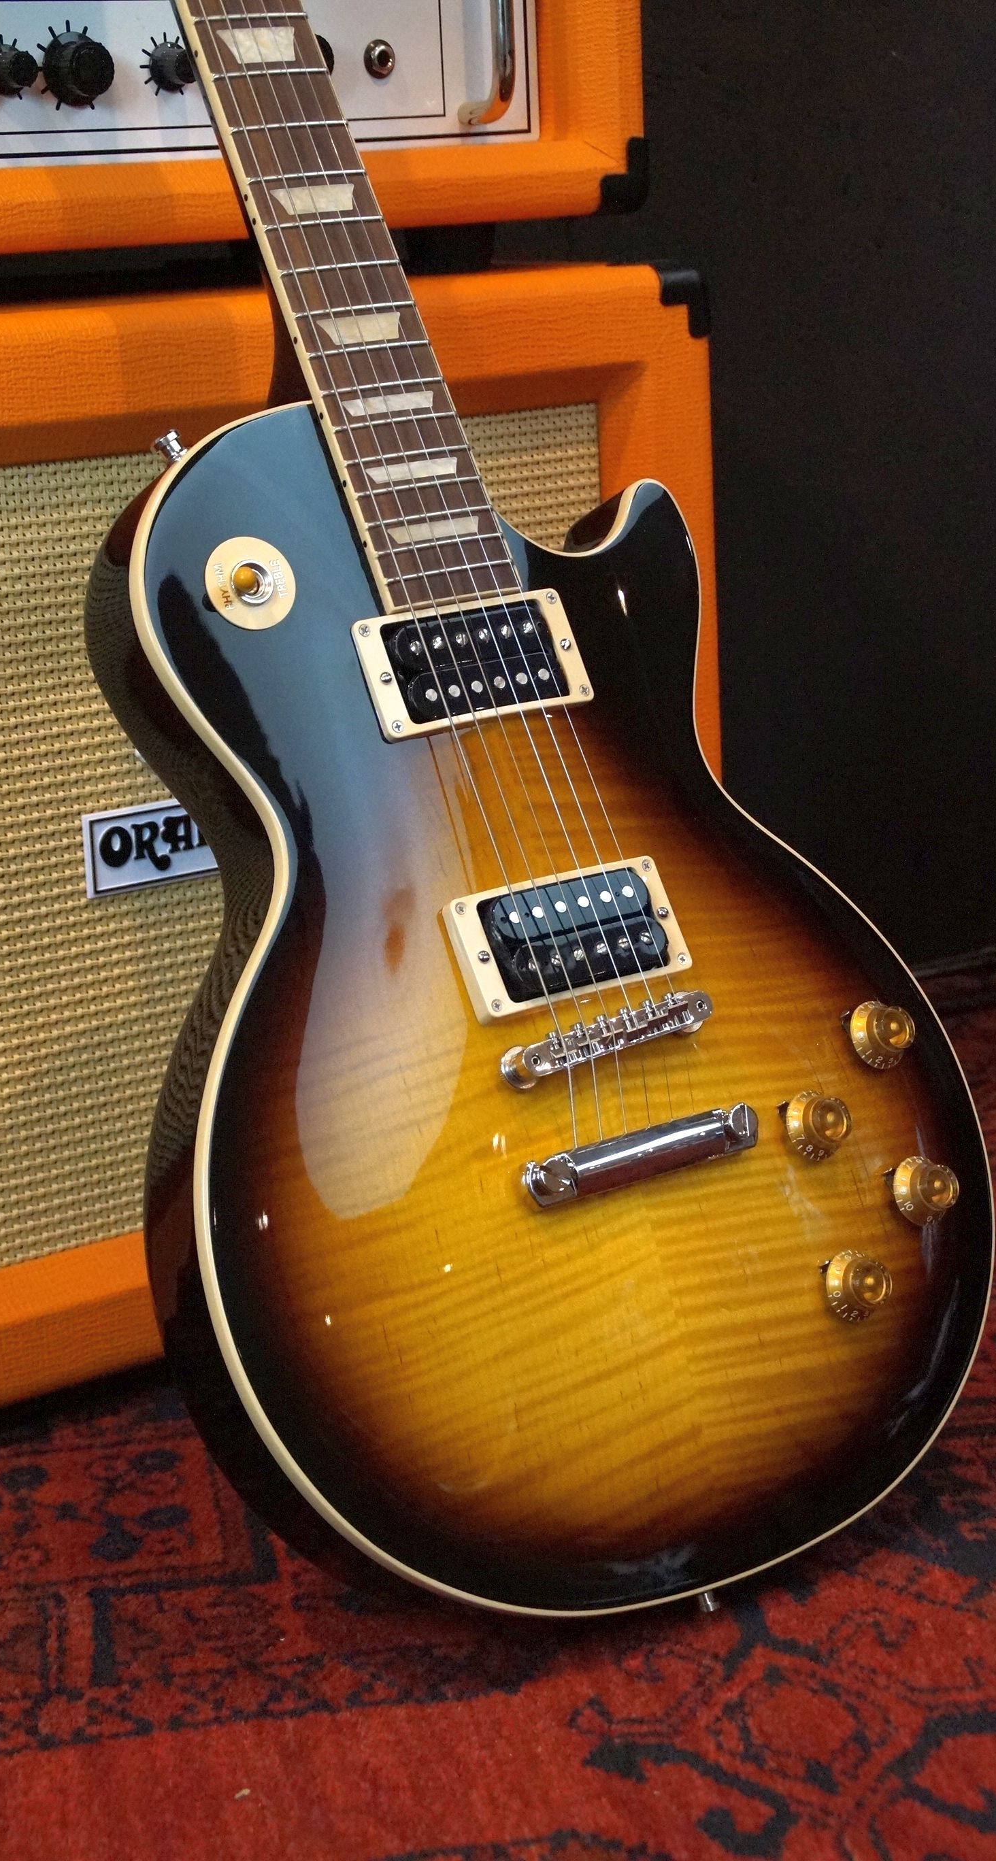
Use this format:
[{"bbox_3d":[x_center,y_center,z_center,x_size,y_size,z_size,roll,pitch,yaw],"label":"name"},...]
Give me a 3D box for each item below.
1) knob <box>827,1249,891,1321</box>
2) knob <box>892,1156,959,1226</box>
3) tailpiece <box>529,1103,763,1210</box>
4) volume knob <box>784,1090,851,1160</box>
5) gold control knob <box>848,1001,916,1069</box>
[{"bbox_3d":[0.131,0.127,1.112,0.026,0.026,0.013,-15,-6,-32],"label":"knob"},{"bbox_3d":[0.160,0.095,1.145,0.026,0.026,0.013,-15,-6,-32],"label":"knob"},{"bbox_3d":[0.051,0.078,1.073,0.097,0.017,0.013,-14,-10,-34],"label":"tailpiece"},{"bbox_3d":[0.118,0.070,1.121,0.026,0.026,0.013,-15,-6,-32],"label":"volume knob"},{"bbox_3d":[0.145,0.037,1.153,0.026,0.026,0.013,-15,-6,-32],"label":"gold control knob"}]

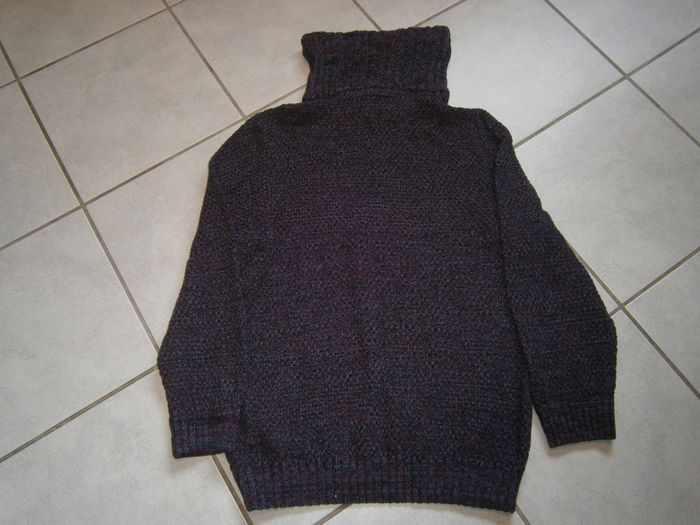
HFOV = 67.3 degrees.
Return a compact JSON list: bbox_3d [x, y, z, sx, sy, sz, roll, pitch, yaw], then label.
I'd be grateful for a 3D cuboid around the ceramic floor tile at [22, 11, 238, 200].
[{"bbox_3d":[-0.416,-0.307,0.997,0.315,0.010,0.315,-32,72,-10],"label":"ceramic floor tile"}]

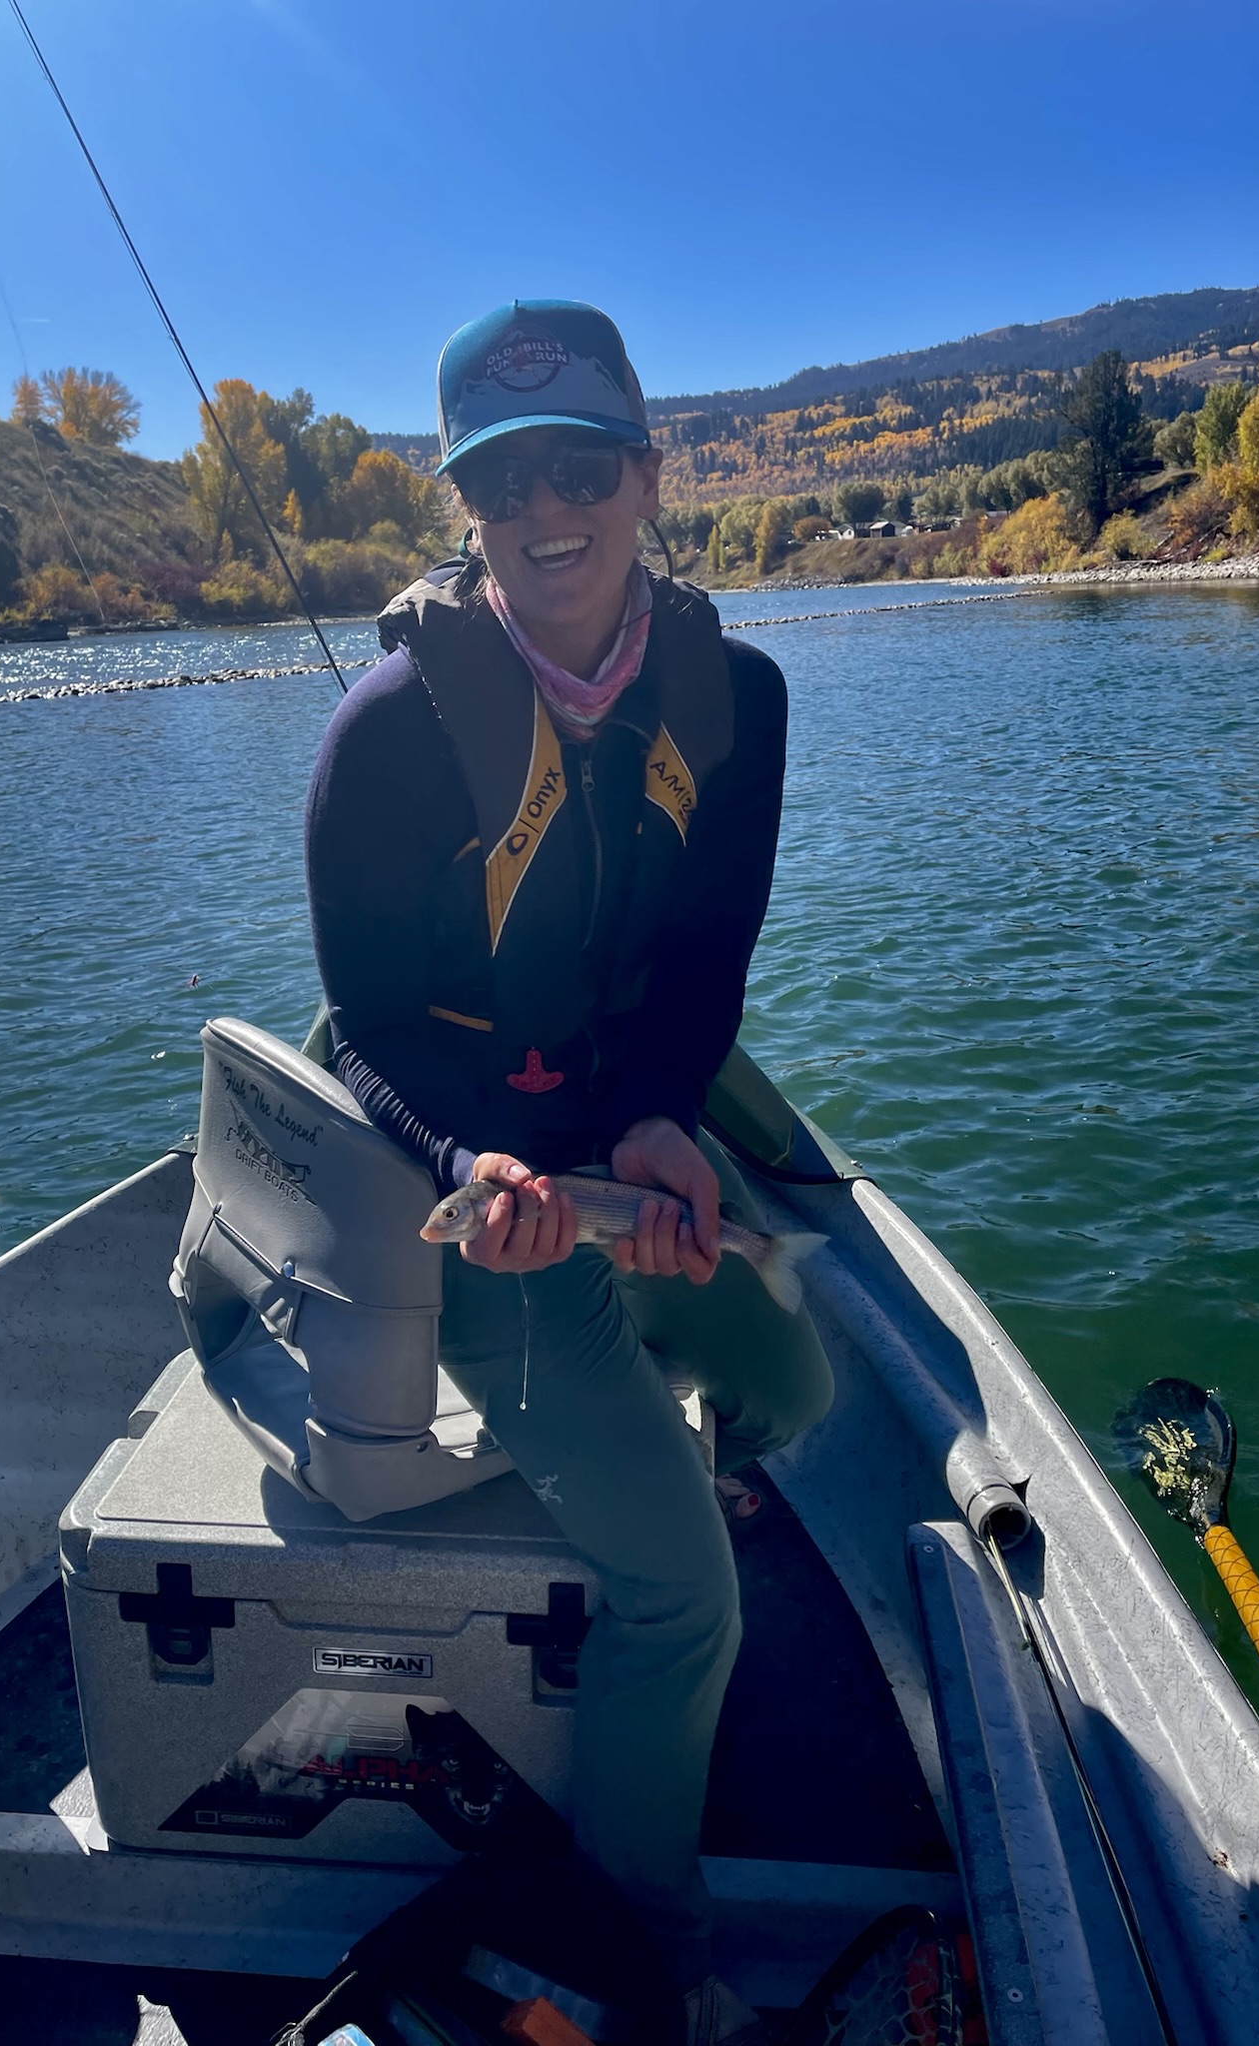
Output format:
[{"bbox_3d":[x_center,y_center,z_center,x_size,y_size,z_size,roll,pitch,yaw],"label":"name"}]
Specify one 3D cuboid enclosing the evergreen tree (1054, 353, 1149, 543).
[{"bbox_3d":[30.818,-37.607,100.000,5.574,11.526,5.574,3,17,16],"label":"evergreen tree"}]

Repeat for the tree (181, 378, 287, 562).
[{"bbox_3d":[-20.577,-28.716,80.000,5.020,9.027,5.020,-5,16,-13],"label":"tree"}]

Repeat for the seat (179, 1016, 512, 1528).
[{"bbox_3d":[-0.194,0.198,1.637,0.440,0.370,0.450,-11,19,-33],"label":"seat"}]

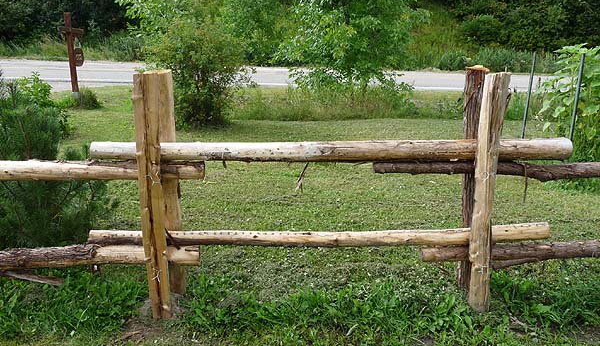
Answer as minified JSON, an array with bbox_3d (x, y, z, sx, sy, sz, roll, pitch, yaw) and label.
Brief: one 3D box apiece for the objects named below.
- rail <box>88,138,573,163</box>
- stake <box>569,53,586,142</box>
[{"bbox_3d":[0.163,-0.121,2.489,2.545,0.102,0.102,0,15,0],"label":"rail"},{"bbox_3d":[3.641,-0.877,6.172,0.045,1.367,0.045,0,14,0],"label":"stake"}]

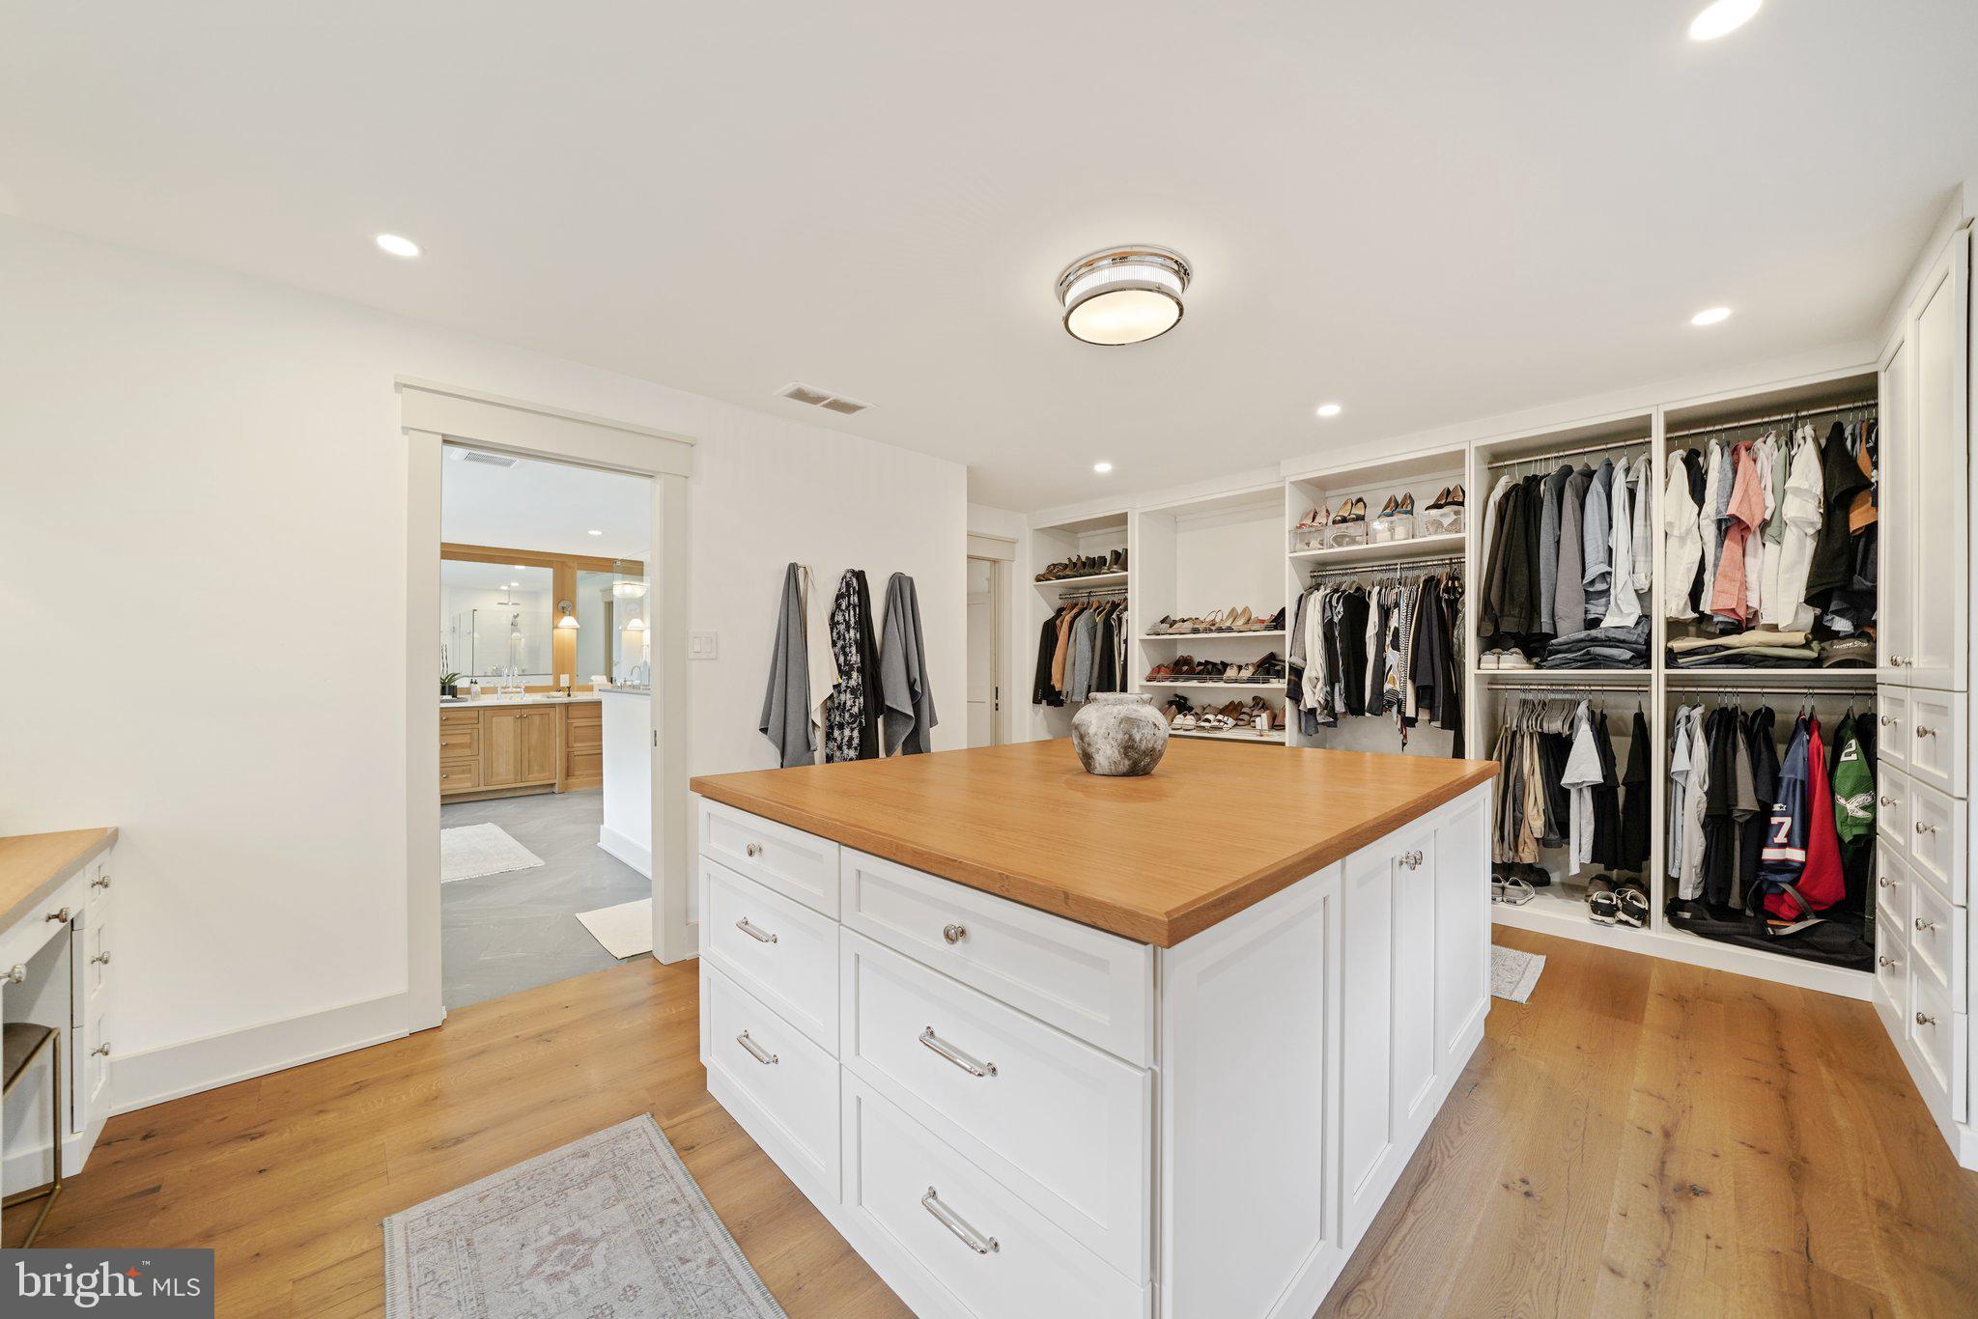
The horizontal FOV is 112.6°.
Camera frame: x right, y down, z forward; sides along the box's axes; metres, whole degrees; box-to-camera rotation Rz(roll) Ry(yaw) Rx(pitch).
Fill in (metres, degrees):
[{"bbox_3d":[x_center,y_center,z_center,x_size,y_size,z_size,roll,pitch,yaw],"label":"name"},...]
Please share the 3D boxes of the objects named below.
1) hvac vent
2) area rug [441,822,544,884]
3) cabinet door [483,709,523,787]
[{"bbox_3d":[-0.729,-1.157,2.972,0.400,0.015,0.196,0,0,-43],"label":"hvac vent"},{"bbox_3d":[-3.667,1.267,4.292,0.950,0.010,1.550,0,0,-43],"label":"area rug"},{"bbox_3d":[-4.423,0.794,6.009,0.285,0.690,0.022,0,0,-42],"label":"cabinet door"}]

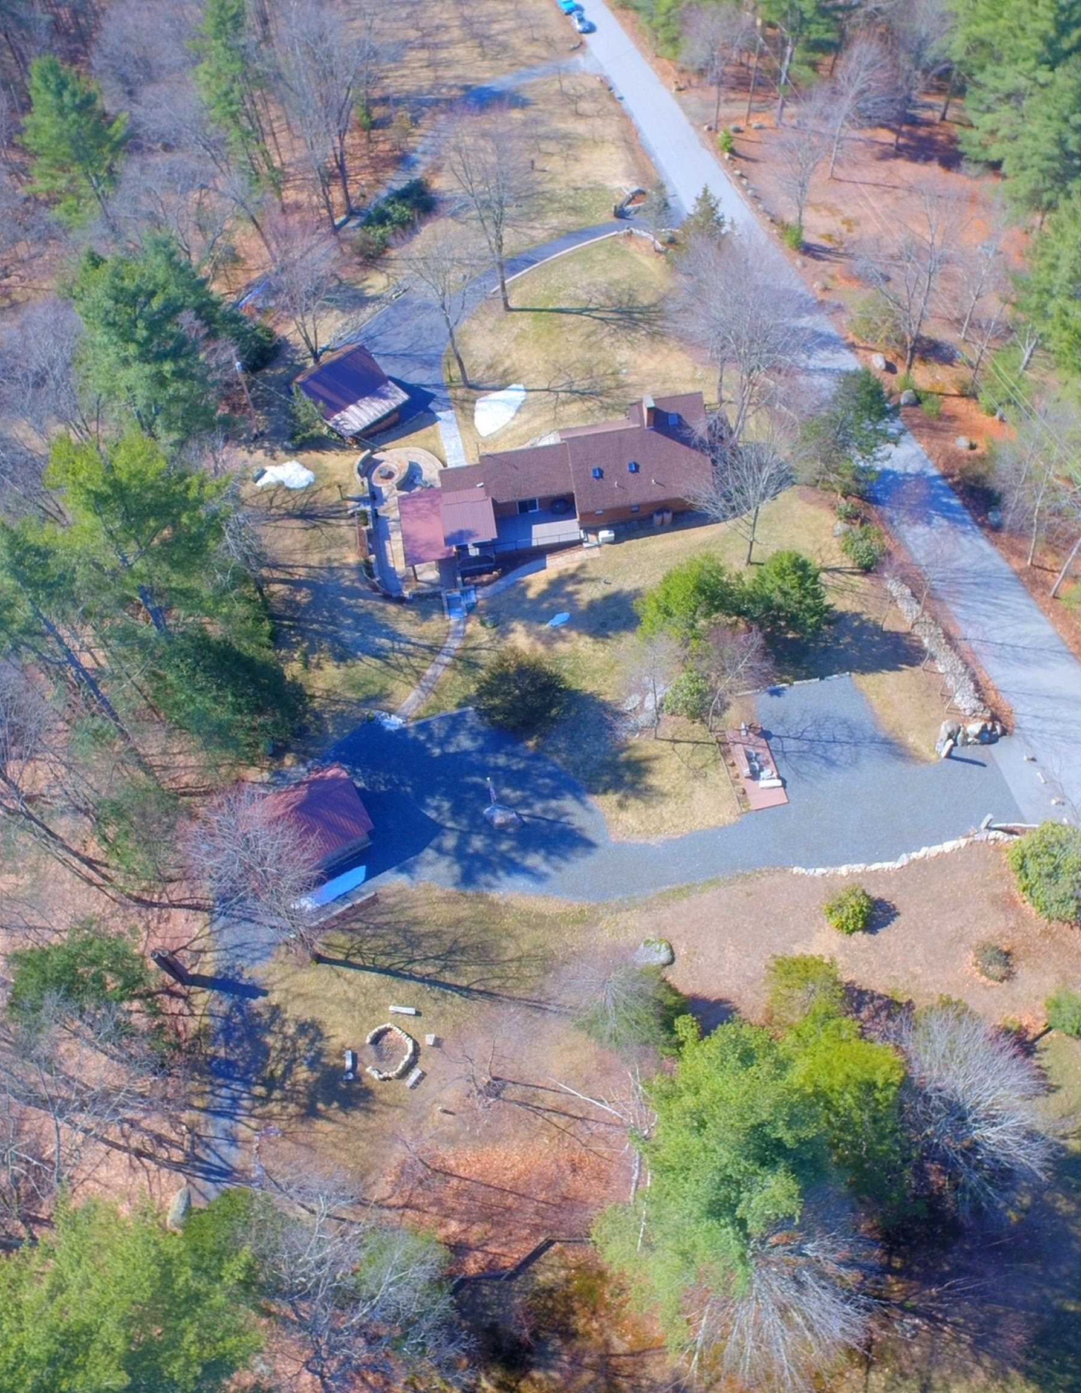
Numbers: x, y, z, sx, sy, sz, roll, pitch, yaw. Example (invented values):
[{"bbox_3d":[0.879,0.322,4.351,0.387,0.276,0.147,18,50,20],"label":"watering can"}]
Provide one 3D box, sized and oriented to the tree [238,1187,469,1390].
[{"bbox_3d":[-8.948,29.333,53.545,10.000,10.000,10.000,-8,56,0],"label":"tree"}]

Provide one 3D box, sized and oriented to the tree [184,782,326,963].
[{"bbox_3d":[-13.995,10.886,57.032,7.000,17.500,7.000,-6,55,0],"label":"tree"}]

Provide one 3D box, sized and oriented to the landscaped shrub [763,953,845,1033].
[{"bbox_3d":[13.800,15.600,56.300,3.900,3.200,3.900,-5,53,0],"label":"landscaped shrub"}]

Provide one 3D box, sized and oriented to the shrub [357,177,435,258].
[{"bbox_3d":[-14.868,-48.271,106.631,3.800,3.200,9.380,28,62,21],"label":"shrub"}]

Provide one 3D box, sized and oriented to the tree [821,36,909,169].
[{"bbox_3d":[31.873,-58.221,106.572,8.300,13.200,8.300,-8,56,0],"label":"tree"}]

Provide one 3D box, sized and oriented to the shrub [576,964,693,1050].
[{"bbox_3d":[5.046,17.034,59.337,6.000,4.600,6.000,-6,55,0],"label":"shrub"}]

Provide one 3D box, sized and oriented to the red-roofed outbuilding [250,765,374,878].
[{"bbox_3d":[-14.078,7.848,66.985,5.800,4.600,5.600,-27,58,-14],"label":"red-roofed outbuilding"}]

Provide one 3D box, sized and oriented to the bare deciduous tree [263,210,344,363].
[{"bbox_3d":[-20.218,-33.686,90.660,6.200,13.500,6.200,-6,55,0],"label":"bare deciduous tree"}]

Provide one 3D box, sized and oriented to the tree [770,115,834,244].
[{"bbox_3d":[26.800,-53.000,110.800,6.400,12.800,6.400,-5,53,0],"label":"tree"}]

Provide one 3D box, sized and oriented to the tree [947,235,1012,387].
[{"bbox_3d":[34.923,-29.682,84.557,4.200,12.800,4.200,-6,55,0],"label":"tree"}]

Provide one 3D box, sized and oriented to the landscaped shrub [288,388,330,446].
[{"bbox_3d":[-20.124,-24.145,93.307,3.300,5.000,3.300,-8,56,0],"label":"landscaped shrub"}]

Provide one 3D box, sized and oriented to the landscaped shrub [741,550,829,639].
[{"bbox_3d":[17.300,-7.300,75.200,6.100,5.800,6.100,-5,53,0],"label":"landscaped shrub"}]

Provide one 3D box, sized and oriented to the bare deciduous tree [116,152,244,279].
[{"bbox_3d":[-37.100,-49.600,112.800,13.000,13.000,13.000,-5,53,0],"label":"bare deciduous tree"}]

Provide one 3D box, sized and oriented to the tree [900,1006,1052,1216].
[{"bbox_3d":[20.100,19.100,49.500,7.600,7.000,7.600,-5,53,0],"label":"tree"}]

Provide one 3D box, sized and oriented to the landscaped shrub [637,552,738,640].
[{"bbox_3d":[10.500,-7.100,75.800,6.900,5.100,6.900,-5,53,0],"label":"landscaped shrub"}]

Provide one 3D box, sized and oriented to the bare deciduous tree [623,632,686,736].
[{"bbox_3d":[7.335,-0.305,67.560,3.900,10.500,3.900,-6,55,0],"label":"bare deciduous tree"}]

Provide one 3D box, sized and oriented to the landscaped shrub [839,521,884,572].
[{"bbox_3d":[24.000,-11.200,79.600,3.200,3.500,3.200,-5,53,0],"label":"landscaped shrub"}]

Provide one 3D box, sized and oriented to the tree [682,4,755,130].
[{"bbox_3d":[18.525,-64.025,109.872,7.200,12.000,7.200,-6,55,0],"label":"tree"}]

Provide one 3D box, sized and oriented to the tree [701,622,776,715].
[{"bbox_3d":[13.337,-1.357,73.192,5.300,8.200,5.300,-8,56,0],"label":"tree"}]

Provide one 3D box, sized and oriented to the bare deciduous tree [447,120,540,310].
[{"bbox_3d":[-4.200,-45.300,102.700,8.700,18.000,8.700,-5,53,0],"label":"bare deciduous tree"}]

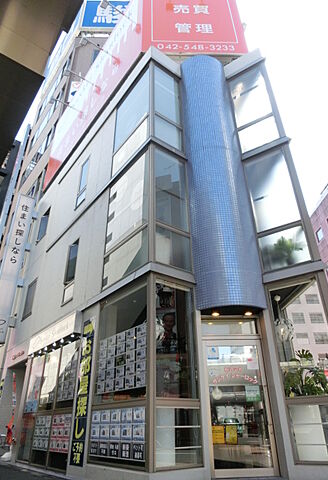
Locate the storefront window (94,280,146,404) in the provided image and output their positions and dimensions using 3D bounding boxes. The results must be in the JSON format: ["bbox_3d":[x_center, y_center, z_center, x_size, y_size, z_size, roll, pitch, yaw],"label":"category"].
[{"bbox_3d":[-0.835,1.964,6.306,0.100,1.986,1.891,20,-36,-32],"label":"storefront window"}]

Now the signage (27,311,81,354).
[{"bbox_3d":[-3.144,2.738,9.410,0.220,0.530,3.500,19,-35,-32],"label":"signage"}]

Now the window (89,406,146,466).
[{"bbox_3d":[-0.849,3.415,5.824,0.090,0.880,1.900,19,-35,-32],"label":"window"}]

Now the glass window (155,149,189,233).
[{"bbox_3d":[0.153,-1.149,7.499,0.943,2.026,0.100,19,-35,-32],"label":"glass window"}]

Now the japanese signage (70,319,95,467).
[{"bbox_3d":[-1.700,3.057,6.951,0.060,2.751,0.526,20,-36,-32],"label":"japanese signage"}]

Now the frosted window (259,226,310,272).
[{"bbox_3d":[2.531,0.200,7.029,0.980,0.880,0.100,-21,-35,32],"label":"frosted window"}]

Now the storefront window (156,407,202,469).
[{"bbox_3d":[0.224,3.029,5.123,0.895,0.809,0.100,19,-35,-32],"label":"storefront window"}]

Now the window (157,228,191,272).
[{"bbox_3d":[0.176,0.185,6.741,0.910,0.807,0.100,19,-35,-32],"label":"window"}]

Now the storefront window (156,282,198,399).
[{"bbox_3d":[0.203,1.733,5.861,0.898,1.944,0.100,19,-35,-32],"label":"storefront window"}]

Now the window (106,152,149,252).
[{"bbox_3d":[-0.870,-0.864,7.879,0.100,2.028,1.844,20,-36,-32],"label":"window"}]

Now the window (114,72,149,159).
[{"bbox_3d":[-0.963,-3.658,9.770,0.090,1.980,1.800,19,-35,-32],"label":"window"}]

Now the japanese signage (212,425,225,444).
[{"bbox_3d":[0.970,3.454,5.894,0.210,0.290,0.020,-1,-29,0],"label":"japanese signage"}]

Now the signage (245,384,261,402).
[{"bbox_3d":[1.646,2.845,6.172,0.291,0.270,0.015,0,-30,-3],"label":"signage"}]

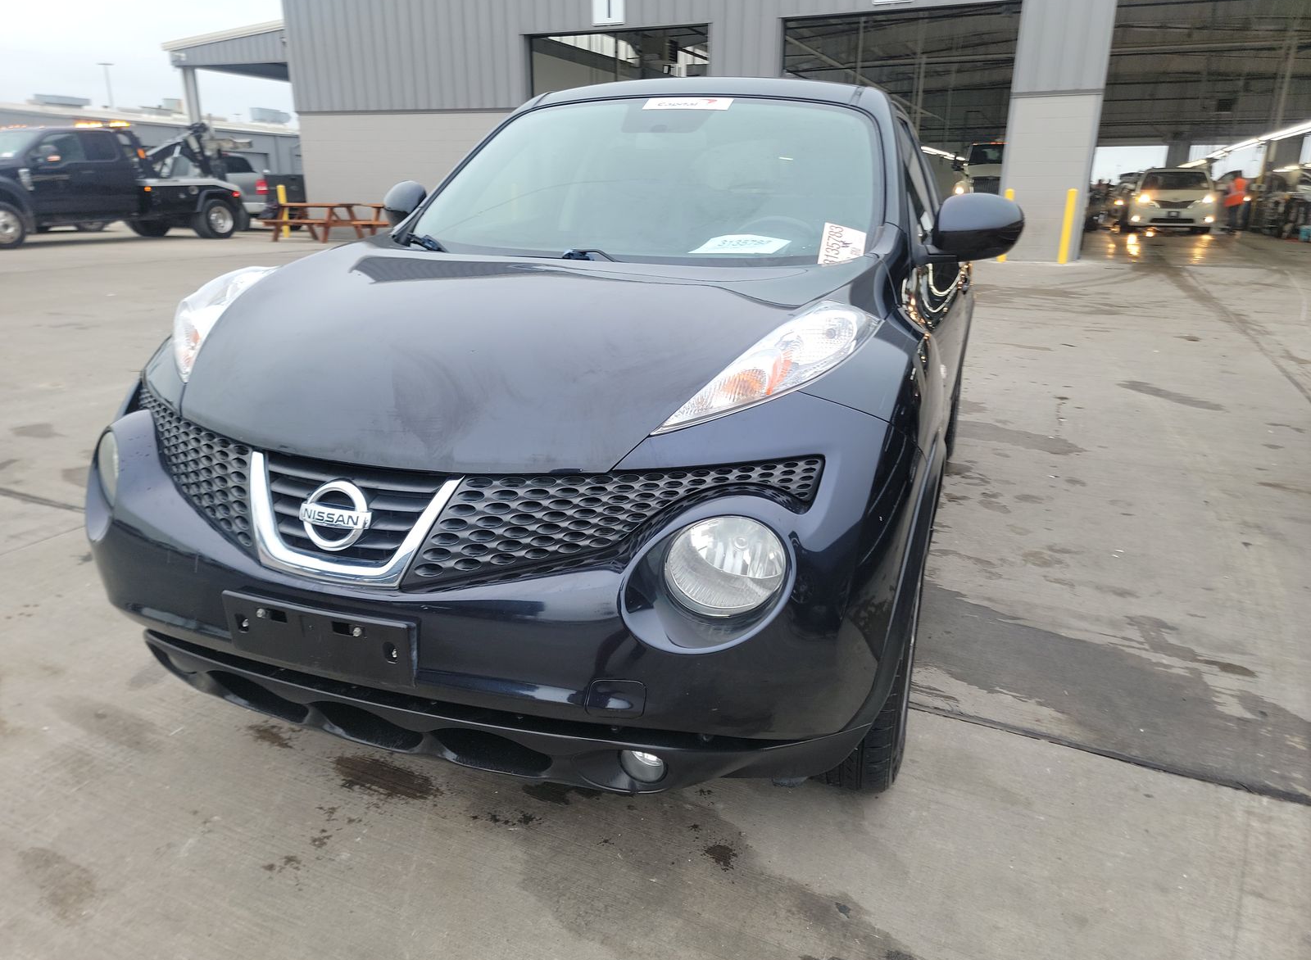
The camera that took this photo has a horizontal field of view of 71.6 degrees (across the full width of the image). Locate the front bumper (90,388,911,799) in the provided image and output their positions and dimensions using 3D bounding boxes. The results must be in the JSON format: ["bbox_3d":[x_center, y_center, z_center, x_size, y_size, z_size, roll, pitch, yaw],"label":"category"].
[{"bbox_3d":[-0.439,0.192,1.687,1.760,0.700,0.600,7,20,18],"label":"front bumper"}]

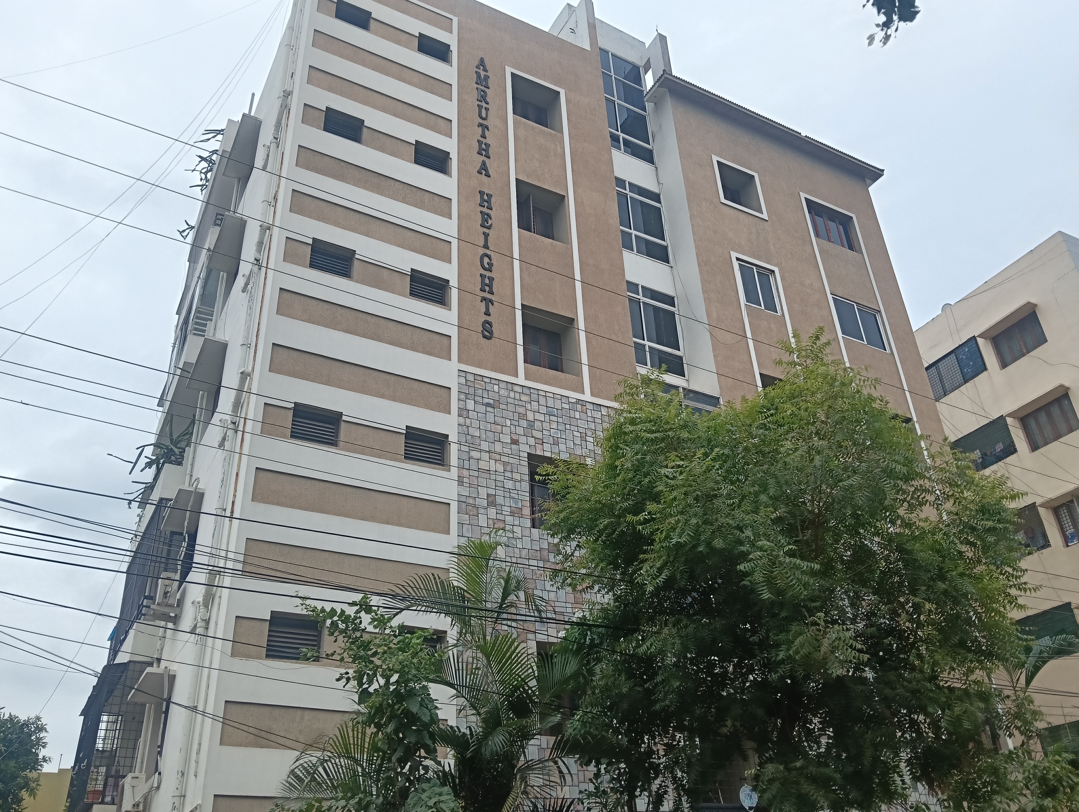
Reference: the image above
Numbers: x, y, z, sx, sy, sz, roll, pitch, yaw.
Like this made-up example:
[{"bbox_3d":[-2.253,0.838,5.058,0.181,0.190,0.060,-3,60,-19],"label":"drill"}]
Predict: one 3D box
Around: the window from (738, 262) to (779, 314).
[{"bbox_3d":[4.832,-2.550,18.703,1.071,1.222,0.150,13,-33,-26],"label":"window"}]

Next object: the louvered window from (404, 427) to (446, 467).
[{"bbox_3d":[-1.822,0.699,13.329,0.735,0.610,0.180,14,-33,-27],"label":"louvered window"}]

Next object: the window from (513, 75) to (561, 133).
[{"bbox_3d":[-0.131,-6.267,17.793,1.178,1.300,0.350,13,-33,-26],"label":"window"}]

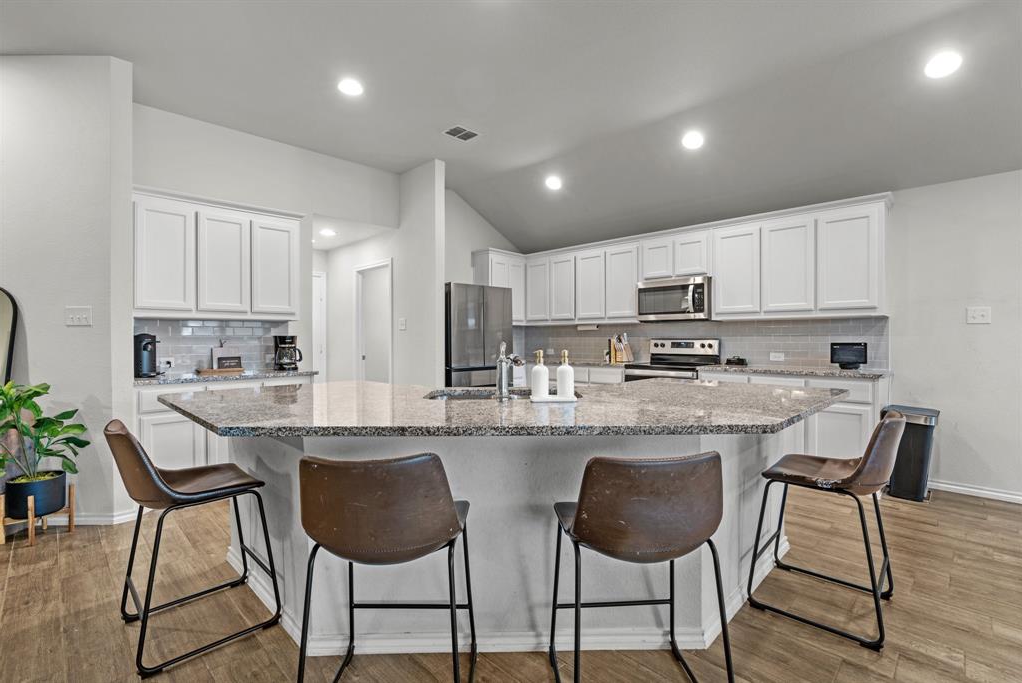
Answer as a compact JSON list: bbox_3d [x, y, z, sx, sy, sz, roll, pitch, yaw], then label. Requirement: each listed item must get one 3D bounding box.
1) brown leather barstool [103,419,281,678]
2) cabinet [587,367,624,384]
[{"bbox_3d":[-1.327,0.727,1.892,0.480,0.914,0.555,0,1,45],"label":"brown leather barstool"},{"bbox_3d":[1.246,0.699,5.221,0.620,0.876,0.460,-1,1,-45],"label":"cabinet"}]

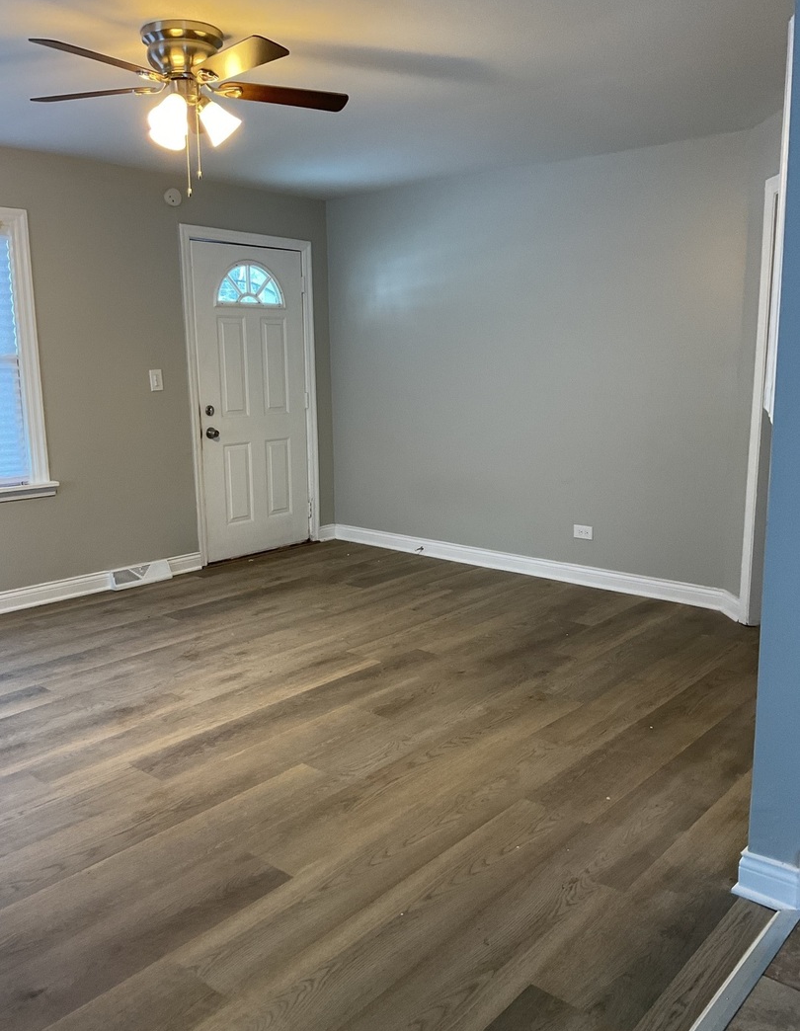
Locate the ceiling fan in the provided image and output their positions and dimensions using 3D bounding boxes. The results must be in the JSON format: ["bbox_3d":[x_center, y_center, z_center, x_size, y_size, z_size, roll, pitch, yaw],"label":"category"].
[{"bbox_3d":[-0.724,-1.365,3.021,1.080,0.500,1.100,8,14,41],"label":"ceiling fan"}]

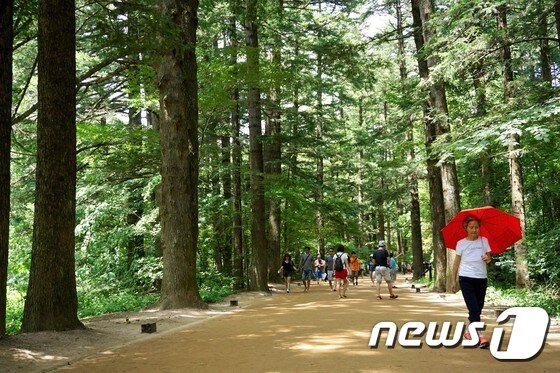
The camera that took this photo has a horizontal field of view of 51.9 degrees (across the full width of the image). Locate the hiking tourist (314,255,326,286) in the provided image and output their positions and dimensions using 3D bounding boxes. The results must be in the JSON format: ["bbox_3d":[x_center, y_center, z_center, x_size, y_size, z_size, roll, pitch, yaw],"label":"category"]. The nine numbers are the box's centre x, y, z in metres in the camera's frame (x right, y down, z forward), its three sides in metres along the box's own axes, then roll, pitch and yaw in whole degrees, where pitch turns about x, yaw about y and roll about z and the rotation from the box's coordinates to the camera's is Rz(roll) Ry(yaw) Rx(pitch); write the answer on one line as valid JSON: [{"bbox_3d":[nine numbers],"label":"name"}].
[{"bbox_3d":[2.173,4.522,31.308,0.600,1.579,0.400,-3,-8,9],"label":"hiking tourist"}]

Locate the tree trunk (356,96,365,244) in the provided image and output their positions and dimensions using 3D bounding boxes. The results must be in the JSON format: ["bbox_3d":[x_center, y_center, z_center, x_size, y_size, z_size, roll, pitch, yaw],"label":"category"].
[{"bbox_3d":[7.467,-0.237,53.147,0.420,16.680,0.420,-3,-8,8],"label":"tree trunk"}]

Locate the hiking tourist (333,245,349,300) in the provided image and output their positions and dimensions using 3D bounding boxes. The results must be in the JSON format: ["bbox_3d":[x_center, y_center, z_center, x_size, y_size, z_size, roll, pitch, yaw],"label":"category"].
[{"bbox_3d":[1.851,2.607,17.712,0.500,1.624,0.420,-3,-8,12],"label":"hiking tourist"}]

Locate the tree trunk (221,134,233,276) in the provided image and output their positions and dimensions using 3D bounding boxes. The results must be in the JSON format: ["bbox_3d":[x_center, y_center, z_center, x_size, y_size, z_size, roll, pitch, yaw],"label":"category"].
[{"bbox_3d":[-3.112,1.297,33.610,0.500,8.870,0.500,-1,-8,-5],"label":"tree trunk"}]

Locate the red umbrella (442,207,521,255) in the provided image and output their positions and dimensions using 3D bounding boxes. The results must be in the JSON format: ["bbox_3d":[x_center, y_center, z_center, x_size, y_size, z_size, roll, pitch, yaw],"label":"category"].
[{"bbox_3d":[2.479,0.667,7.039,1.020,0.700,1.020,-3,-46,19],"label":"red umbrella"}]

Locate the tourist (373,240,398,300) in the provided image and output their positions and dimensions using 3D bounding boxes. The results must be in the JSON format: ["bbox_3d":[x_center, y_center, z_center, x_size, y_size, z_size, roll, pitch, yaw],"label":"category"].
[{"bbox_3d":[3.121,2.471,17.119,0.650,1.723,0.480,-3,-8,12],"label":"tourist"}]

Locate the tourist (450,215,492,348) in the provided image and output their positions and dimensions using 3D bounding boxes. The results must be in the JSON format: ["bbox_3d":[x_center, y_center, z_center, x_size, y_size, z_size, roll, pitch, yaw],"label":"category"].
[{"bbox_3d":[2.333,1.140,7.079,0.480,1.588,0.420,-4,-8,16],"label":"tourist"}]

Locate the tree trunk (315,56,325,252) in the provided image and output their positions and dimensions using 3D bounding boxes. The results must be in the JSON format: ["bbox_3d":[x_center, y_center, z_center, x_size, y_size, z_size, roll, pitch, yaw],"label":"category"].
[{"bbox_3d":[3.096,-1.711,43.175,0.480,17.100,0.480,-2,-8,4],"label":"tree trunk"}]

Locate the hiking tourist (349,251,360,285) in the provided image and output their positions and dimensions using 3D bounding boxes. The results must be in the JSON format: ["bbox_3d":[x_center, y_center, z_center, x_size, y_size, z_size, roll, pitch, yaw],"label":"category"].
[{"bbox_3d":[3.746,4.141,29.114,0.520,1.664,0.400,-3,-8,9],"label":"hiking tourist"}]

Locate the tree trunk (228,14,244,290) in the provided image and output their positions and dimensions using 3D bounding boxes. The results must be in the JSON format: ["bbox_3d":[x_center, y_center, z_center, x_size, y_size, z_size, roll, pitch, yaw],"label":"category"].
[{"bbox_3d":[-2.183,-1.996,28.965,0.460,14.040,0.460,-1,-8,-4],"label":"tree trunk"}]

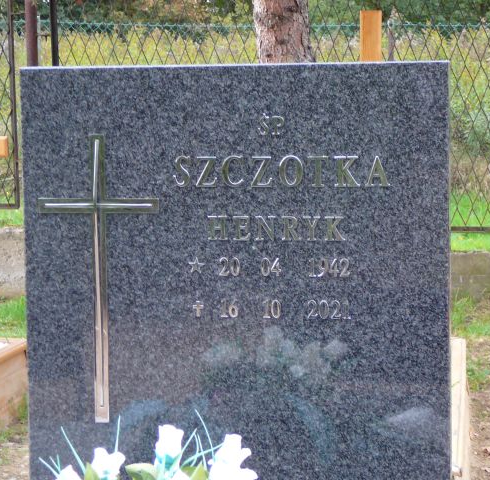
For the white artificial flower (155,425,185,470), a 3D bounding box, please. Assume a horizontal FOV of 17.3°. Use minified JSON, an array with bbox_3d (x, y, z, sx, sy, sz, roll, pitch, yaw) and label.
[{"bbox_3d":[-0.099,0.276,2.140,0.040,0.060,0.040,0,5,6],"label":"white artificial flower"}]

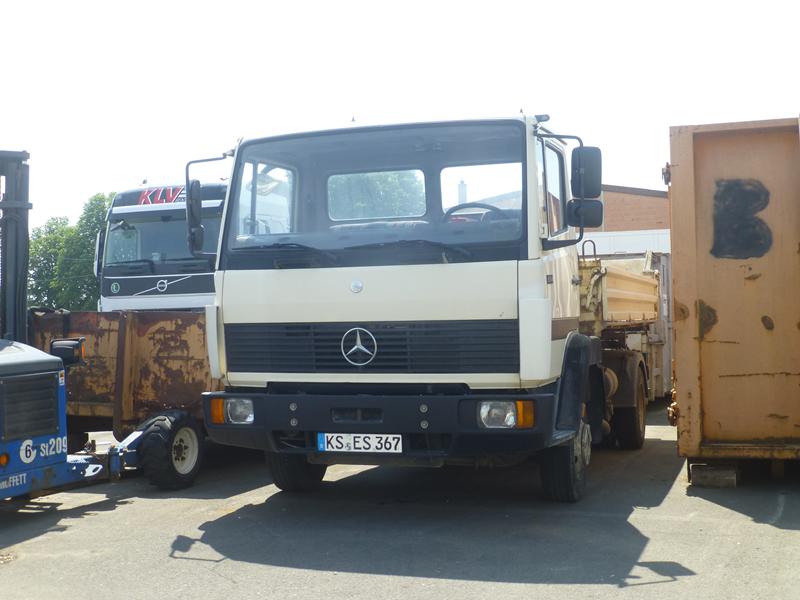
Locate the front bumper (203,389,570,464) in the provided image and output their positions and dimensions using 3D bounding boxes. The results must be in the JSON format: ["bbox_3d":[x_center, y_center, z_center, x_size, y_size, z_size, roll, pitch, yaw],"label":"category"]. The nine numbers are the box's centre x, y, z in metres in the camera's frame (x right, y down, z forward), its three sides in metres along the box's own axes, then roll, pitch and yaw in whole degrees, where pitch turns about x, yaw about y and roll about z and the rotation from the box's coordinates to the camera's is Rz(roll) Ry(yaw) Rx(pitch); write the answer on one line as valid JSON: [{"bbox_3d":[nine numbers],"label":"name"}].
[{"bbox_3d":[-0.168,0.755,6.049,2.200,0.390,0.480,-1,-1,18],"label":"front bumper"}]

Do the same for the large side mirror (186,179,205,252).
[{"bbox_3d":[-1.320,-0.547,6.580,0.110,0.480,0.190,-1,-1,-20],"label":"large side mirror"}]

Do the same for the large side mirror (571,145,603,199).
[{"bbox_3d":[1.072,-0.731,5.830,0.175,0.295,0.080,-1,-1,-5],"label":"large side mirror"}]

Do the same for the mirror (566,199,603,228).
[{"bbox_3d":[1.058,-0.496,5.830,0.200,0.170,0.090,-1,-1,-3],"label":"mirror"}]

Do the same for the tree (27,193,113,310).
[{"bbox_3d":[-12.046,-0.888,38.000,4.600,6.400,4.600,-1,-1,0],"label":"tree"}]

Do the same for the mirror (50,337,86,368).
[{"bbox_3d":[-2.412,0.378,7.400,0.260,0.230,0.150,-1,-1,15],"label":"mirror"}]

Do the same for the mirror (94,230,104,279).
[{"bbox_3d":[-4.728,-0.716,16.000,0.150,0.720,0.240,0,-1,-35],"label":"mirror"}]

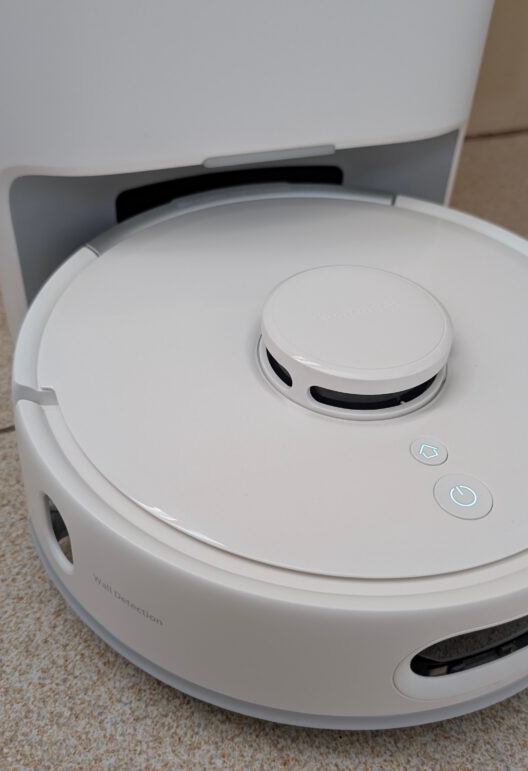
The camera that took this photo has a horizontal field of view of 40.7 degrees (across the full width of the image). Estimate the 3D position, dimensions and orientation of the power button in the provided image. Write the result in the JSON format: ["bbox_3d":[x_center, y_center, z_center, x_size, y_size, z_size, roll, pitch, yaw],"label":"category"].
[{"bbox_3d":[0.062,0.035,0.220,0.018,0.002,0.018,2,42,-2],"label":"power button"}]

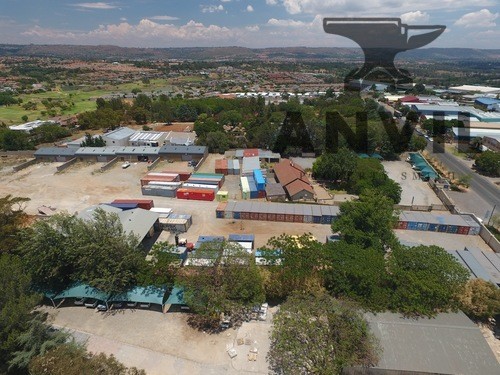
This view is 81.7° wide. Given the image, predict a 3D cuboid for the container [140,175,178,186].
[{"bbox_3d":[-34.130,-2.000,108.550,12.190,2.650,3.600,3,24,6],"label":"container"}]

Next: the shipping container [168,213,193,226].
[{"bbox_3d":[-19.389,9.243,79.713,6.060,2.600,2.440,4,25,9],"label":"shipping container"}]

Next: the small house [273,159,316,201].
[{"bbox_3d":[15.607,-2.544,103.049,9.800,6.000,24.000,-3,26,-6],"label":"small house"}]

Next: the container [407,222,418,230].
[{"bbox_3d":[45.404,9.422,82.081,2.440,2.590,6.060,4,26,8],"label":"container"}]

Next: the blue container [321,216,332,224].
[{"bbox_3d":[21.900,7.900,83.300,2.440,2.550,6.060,3,24,8],"label":"blue container"}]

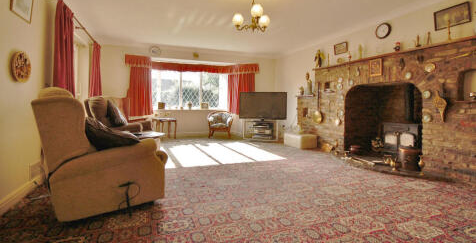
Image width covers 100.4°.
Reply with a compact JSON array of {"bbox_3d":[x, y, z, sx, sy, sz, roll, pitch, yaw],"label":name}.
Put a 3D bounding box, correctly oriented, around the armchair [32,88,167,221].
[{"bbox_3d":[-1.273,0.206,2.043,0.920,1.050,0.830,-4,6,-25],"label":"armchair"}]

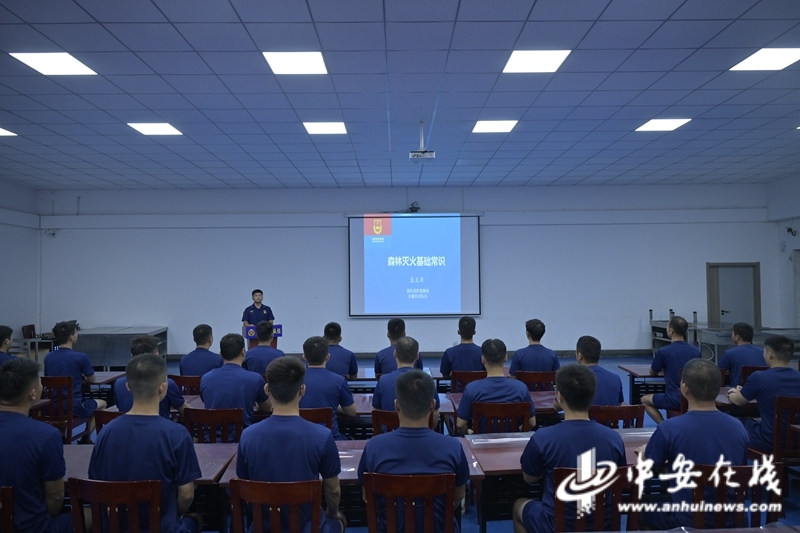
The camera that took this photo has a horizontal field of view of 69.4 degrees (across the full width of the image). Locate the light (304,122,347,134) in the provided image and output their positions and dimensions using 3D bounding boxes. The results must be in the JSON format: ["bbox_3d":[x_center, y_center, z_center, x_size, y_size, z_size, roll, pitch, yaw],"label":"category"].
[{"bbox_3d":[-1.046,-1.969,8.187,0.590,0.060,0.590,0,-2,0],"label":"light"}]

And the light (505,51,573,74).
[{"bbox_3d":[1.361,-2.075,5.808,0.585,0.050,0.585,0,-2,0],"label":"light"}]

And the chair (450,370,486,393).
[{"bbox_3d":[0.662,1.425,5.592,0.430,0.890,0.500,0,-2,0],"label":"chair"}]

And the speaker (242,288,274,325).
[{"bbox_3d":[-2.176,1.161,8.854,0.500,1.630,0.360,0,-2,-17],"label":"speaker"}]

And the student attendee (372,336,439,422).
[{"bbox_3d":[0.040,1.136,4.045,0.480,1.318,0.680,-1,-2,0],"label":"student attendee"}]

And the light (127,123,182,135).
[{"bbox_3d":[-3.453,-1.961,8.177,0.585,0.050,0.585,0,-2,0],"label":"light"}]

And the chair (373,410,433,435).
[{"bbox_3d":[0.020,1.396,4.045,0.420,0.890,0.510,0,-2,0],"label":"chair"}]

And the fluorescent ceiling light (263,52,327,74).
[{"bbox_3d":[-1.039,-2.056,5.793,0.585,0.050,0.585,0,-2,0],"label":"fluorescent ceiling light"}]

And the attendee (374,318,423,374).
[{"bbox_3d":[-0.022,1.206,5.716,0.520,1.370,0.760,0,-2,0],"label":"attendee"}]

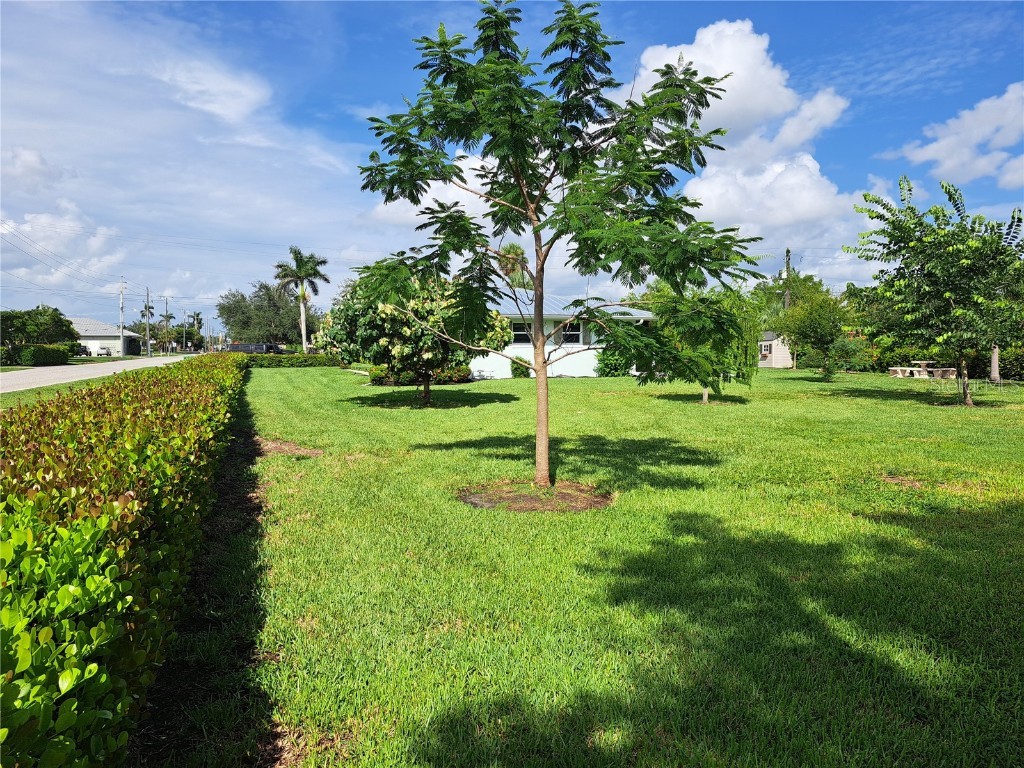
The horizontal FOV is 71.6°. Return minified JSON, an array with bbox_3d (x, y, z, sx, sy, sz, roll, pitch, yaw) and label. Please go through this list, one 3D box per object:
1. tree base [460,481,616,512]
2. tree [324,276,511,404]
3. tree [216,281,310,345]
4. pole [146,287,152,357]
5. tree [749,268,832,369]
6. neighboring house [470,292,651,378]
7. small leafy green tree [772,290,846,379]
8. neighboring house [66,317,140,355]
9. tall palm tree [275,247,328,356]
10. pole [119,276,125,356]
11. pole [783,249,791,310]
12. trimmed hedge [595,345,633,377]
[{"bbox_3d":[0.246,1.137,7.488,1.580,0.070,1.550,0,3,0],"label":"tree base"},{"bbox_3d":[-2.718,-1.302,19.905,5.300,3.600,5.200,0,3,0],"label":"tree"},{"bbox_3d":[-30.082,-7.862,86.711,12.300,9.800,11.500,0,3,0],"label":"tree"},{"bbox_3d":[-56.162,-9.650,109.715,0.450,10.800,0.450,-1,3,-19],"label":"pole"},{"bbox_3d":[17.063,-3.872,43.329,5.100,6.000,5.000,0,3,0],"label":"tree"},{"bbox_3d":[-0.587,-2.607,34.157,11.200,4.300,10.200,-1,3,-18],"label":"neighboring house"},{"bbox_3d":[13.288,-2.059,31.397,3.200,3.900,3.200,0,3,0],"label":"small leafy green tree"},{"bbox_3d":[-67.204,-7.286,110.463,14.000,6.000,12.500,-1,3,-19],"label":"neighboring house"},{"bbox_3d":[-20.161,-7.586,67.700,5.200,11.400,5.200,0,3,0],"label":"tall palm tree"},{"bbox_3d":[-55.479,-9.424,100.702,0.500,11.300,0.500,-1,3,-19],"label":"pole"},{"bbox_3d":[21.997,-6.152,56.752,0.450,9.400,0.450,-1,3,-19],"label":"pole"},{"bbox_3d":[4.403,-0.937,30.492,1.500,1.300,1.300,-1,3,-18],"label":"trimmed hedge"}]

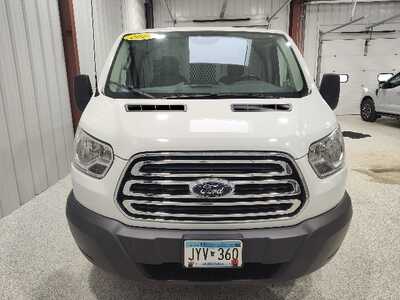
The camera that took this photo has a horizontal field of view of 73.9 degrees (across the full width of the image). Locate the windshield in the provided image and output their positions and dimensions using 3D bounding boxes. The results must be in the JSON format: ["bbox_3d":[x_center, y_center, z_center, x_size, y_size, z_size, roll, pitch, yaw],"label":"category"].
[{"bbox_3d":[0.051,-0.746,2.319,1.700,0.900,0.150,0,-30,0],"label":"windshield"}]

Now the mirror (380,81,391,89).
[{"bbox_3d":[5.729,-2.014,8.200,0.290,0.220,0.180,0,13,0],"label":"mirror"}]

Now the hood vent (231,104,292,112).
[{"bbox_3d":[0.428,-0.291,1.849,0.435,0.050,0.150,0,33,0],"label":"hood vent"}]

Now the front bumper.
[{"bbox_3d":[0.069,0.502,1.649,1.980,0.340,0.580,0,13,0],"label":"front bumper"}]

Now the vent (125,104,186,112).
[{"bbox_3d":[-0.304,-0.291,1.853,0.435,0.050,0.150,0,33,0],"label":"vent"}]

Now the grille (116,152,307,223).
[{"bbox_3d":[0.066,0.192,1.385,1.050,0.360,0.190,0,13,0],"label":"grille"}]

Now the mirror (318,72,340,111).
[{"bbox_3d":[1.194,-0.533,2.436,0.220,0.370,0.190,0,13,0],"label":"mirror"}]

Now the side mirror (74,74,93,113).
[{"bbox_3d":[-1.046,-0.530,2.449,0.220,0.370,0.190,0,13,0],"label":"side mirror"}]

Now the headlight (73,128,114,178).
[{"bbox_3d":[-0.698,0.016,1.739,0.400,0.290,0.420,0,13,0],"label":"headlight"}]

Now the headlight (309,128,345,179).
[{"bbox_3d":[0.832,0.012,1.730,0.400,0.290,0.420,0,13,0],"label":"headlight"}]

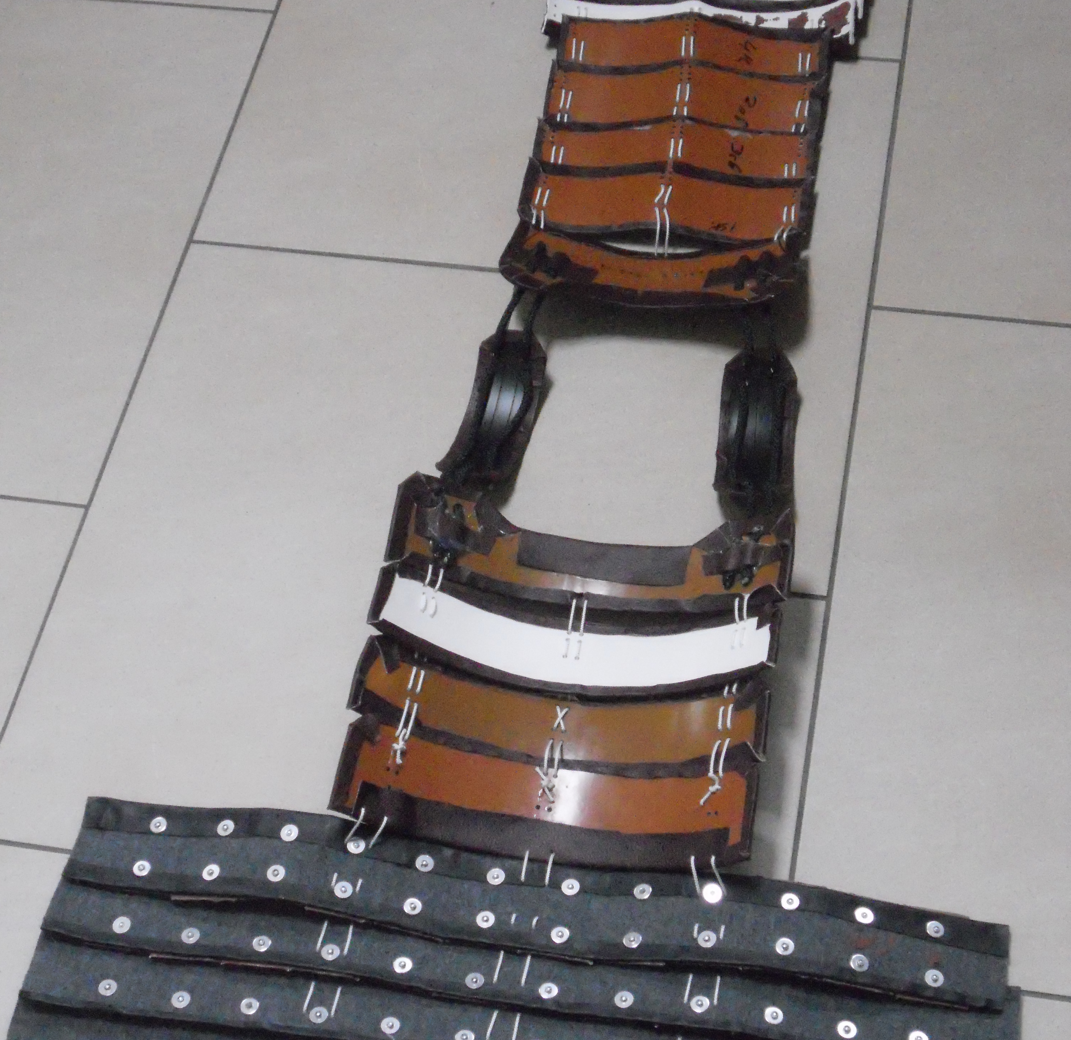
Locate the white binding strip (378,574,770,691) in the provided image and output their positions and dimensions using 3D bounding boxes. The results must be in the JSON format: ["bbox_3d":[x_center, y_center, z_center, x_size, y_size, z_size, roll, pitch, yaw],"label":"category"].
[{"bbox_3d":[0.033,0.090,1.668,0.292,0.060,0.050,7,55,9],"label":"white binding strip"}]

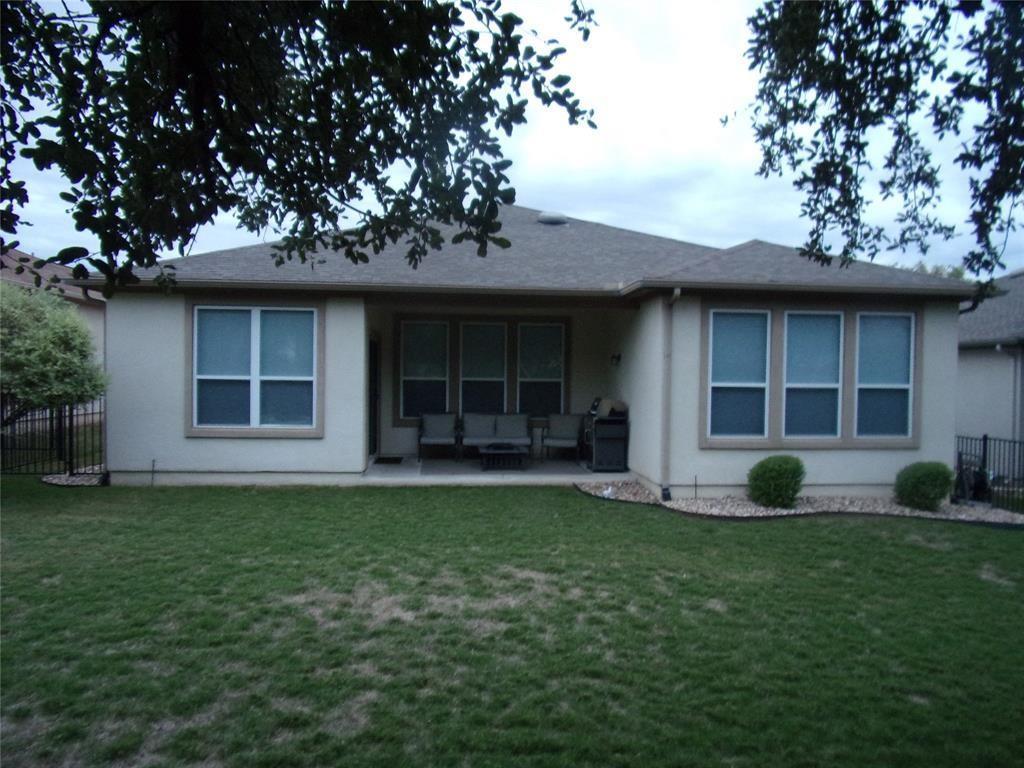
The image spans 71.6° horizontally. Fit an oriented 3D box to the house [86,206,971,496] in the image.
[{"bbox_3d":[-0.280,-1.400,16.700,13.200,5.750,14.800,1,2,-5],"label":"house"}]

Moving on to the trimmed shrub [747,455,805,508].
[{"bbox_3d":[3.510,1.300,9.470,0.750,0.710,0.740,1,2,-5],"label":"trimmed shrub"}]

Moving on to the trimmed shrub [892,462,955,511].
[{"bbox_3d":[5.570,1.385,9.600,0.770,0.660,0.760,1,2,-5],"label":"trimmed shrub"}]

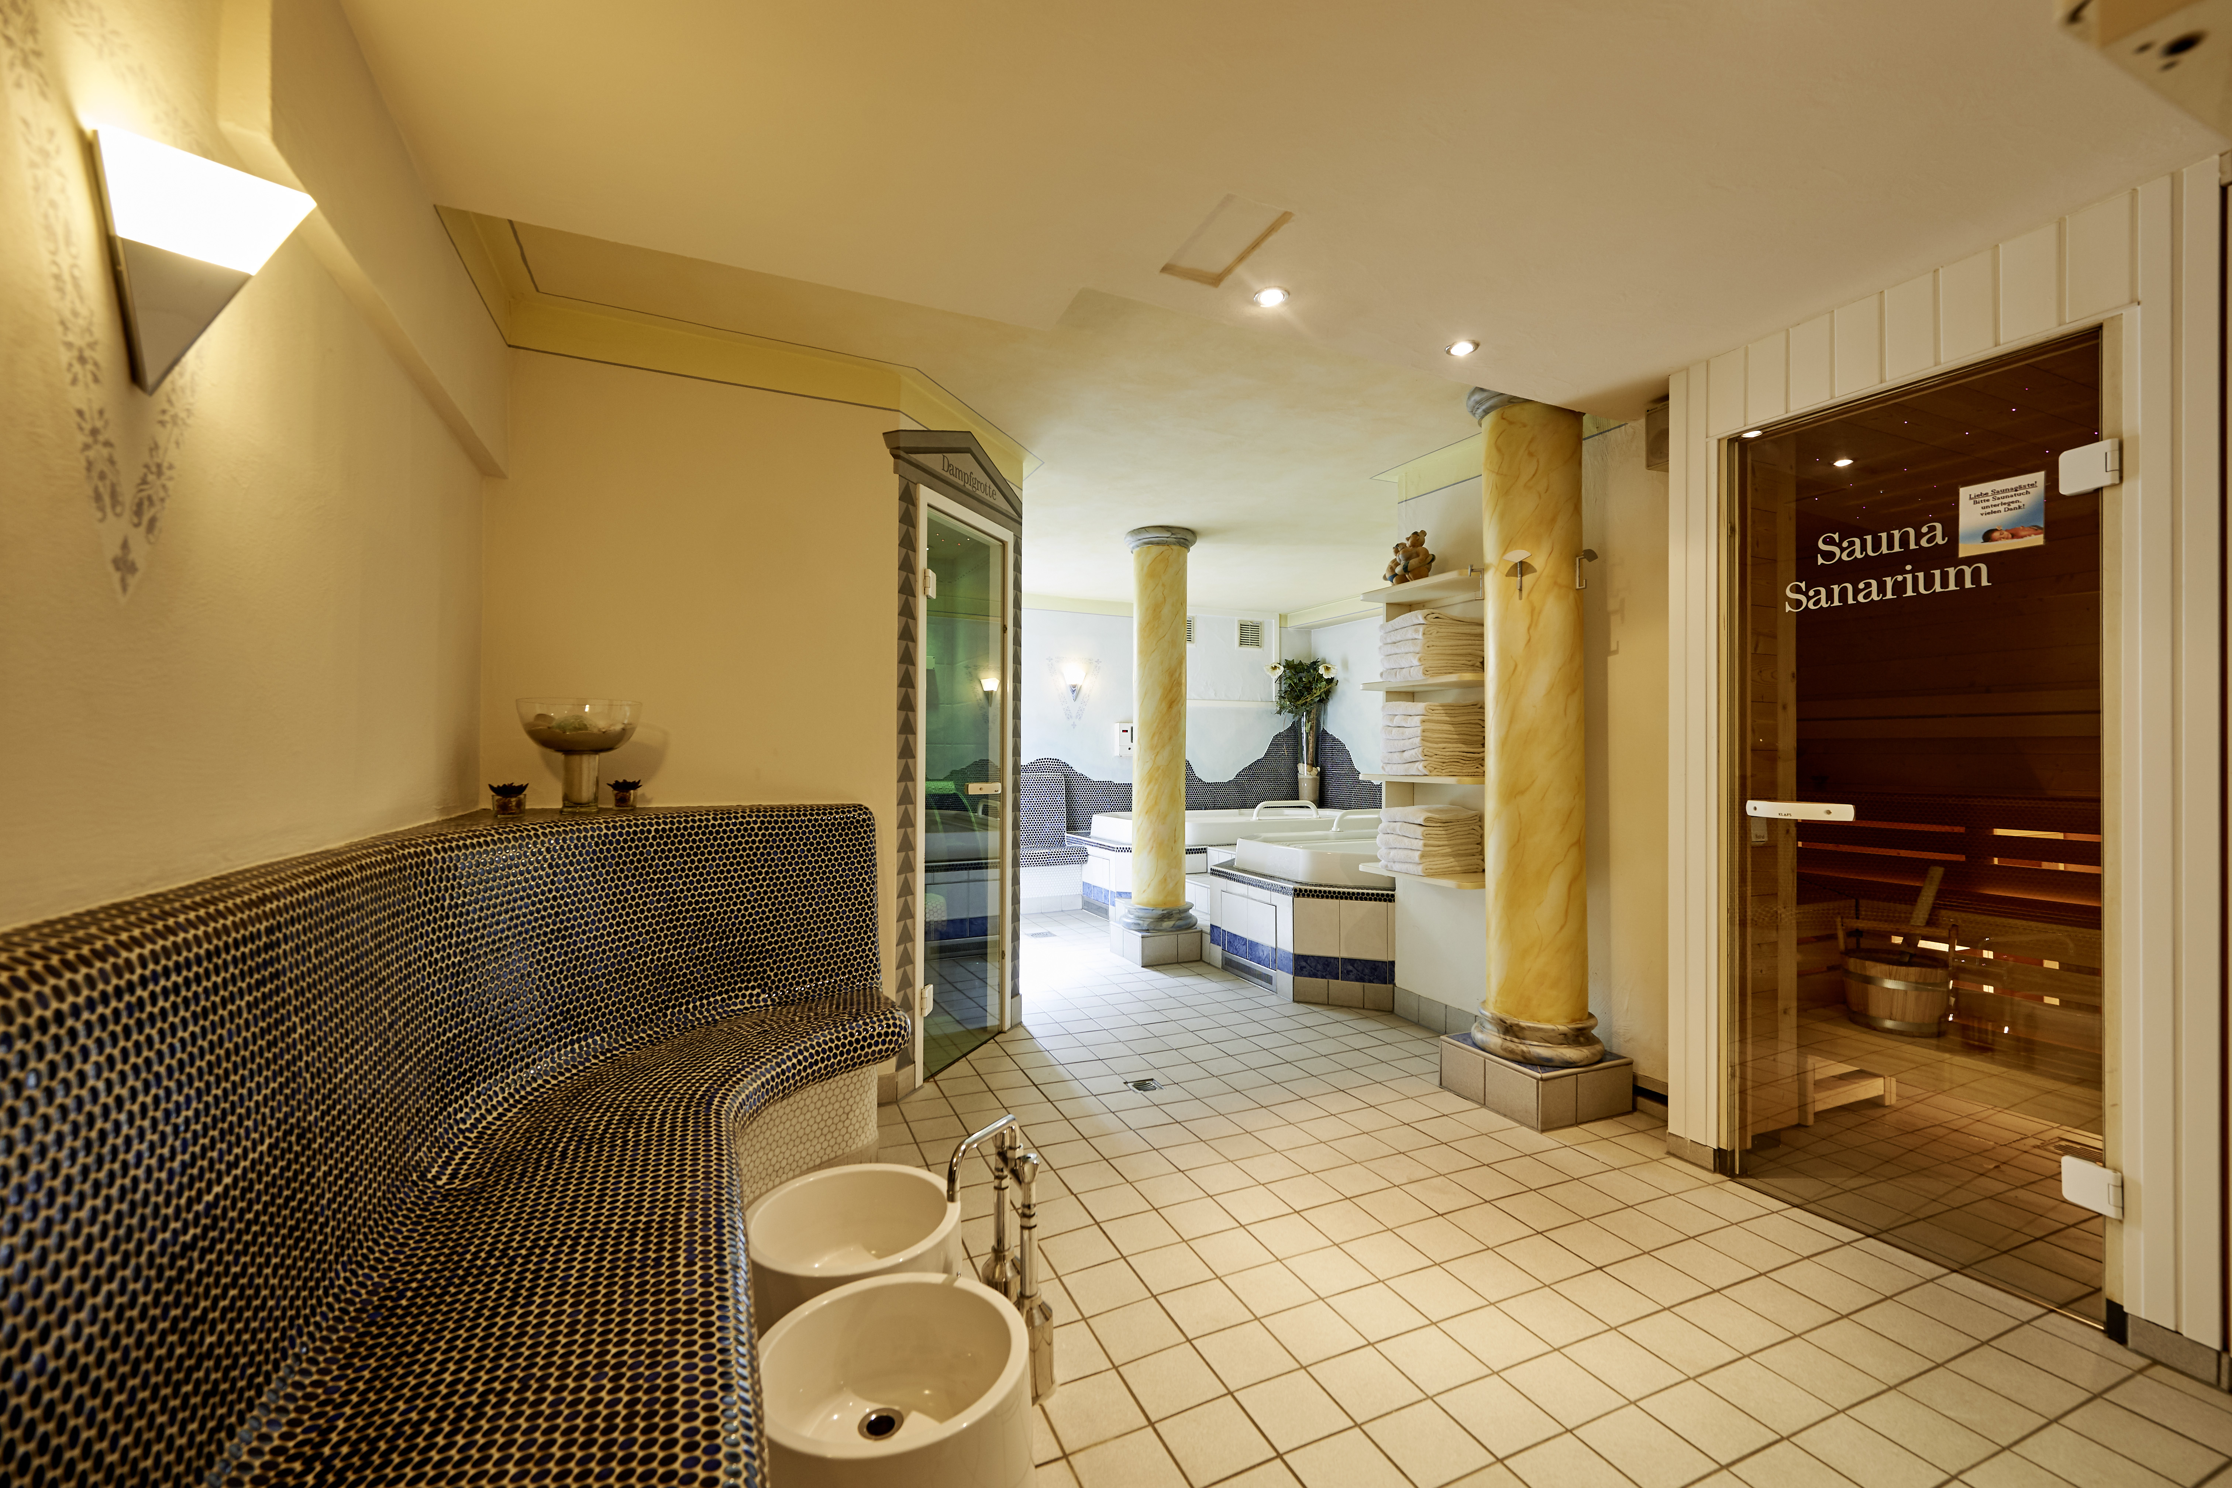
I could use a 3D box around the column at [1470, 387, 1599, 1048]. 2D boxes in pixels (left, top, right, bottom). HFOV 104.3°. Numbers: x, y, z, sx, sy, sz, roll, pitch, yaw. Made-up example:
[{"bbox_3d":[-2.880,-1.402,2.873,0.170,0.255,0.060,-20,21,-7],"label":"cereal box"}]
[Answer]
[{"bbox_3d":[1.367,-0.087,2.821,0.390,2.145,0.390,0,-1,-24],"label":"column"}]

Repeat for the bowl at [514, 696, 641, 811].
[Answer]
[{"bbox_3d":[-1.396,0.032,2.270,0.283,0.285,0.283,0,-1,-30],"label":"bowl"}]

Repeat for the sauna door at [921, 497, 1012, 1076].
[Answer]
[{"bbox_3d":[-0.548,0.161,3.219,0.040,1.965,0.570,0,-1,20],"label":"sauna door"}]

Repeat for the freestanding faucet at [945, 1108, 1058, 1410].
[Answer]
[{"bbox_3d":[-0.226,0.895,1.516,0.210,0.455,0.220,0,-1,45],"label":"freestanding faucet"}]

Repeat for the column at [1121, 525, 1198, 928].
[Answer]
[{"bbox_3d":[0.246,-0.071,4.801,0.400,2.150,0.400,0,-1,0],"label":"column"}]

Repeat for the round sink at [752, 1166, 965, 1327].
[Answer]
[{"bbox_3d":[-0.478,0.994,1.590,0.375,0.260,0.375,0,-1,-24],"label":"round sink"}]

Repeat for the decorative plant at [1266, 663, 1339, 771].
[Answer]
[{"bbox_3d":[1.575,-0.244,7.323,0.590,0.910,0.500,0,-1,18],"label":"decorative plant"}]

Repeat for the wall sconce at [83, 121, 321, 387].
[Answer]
[{"bbox_3d":[-1.015,-0.517,0.999,0.160,0.245,0.165,0,-1,-24],"label":"wall sconce"}]

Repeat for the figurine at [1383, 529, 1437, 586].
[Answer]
[{"bbox_3d":[1.167,-0.728,3.458,0.185,0.225,0.145,0,-1,-24],"label":"figurine"}]

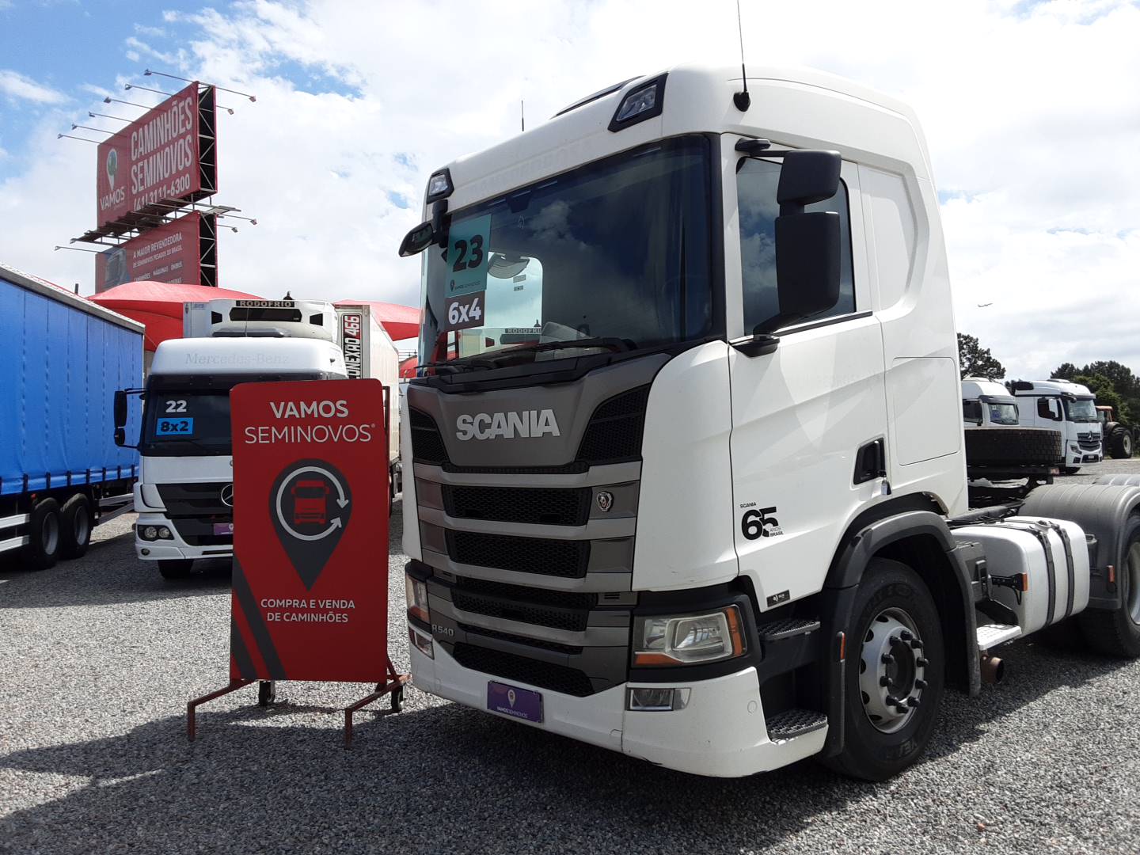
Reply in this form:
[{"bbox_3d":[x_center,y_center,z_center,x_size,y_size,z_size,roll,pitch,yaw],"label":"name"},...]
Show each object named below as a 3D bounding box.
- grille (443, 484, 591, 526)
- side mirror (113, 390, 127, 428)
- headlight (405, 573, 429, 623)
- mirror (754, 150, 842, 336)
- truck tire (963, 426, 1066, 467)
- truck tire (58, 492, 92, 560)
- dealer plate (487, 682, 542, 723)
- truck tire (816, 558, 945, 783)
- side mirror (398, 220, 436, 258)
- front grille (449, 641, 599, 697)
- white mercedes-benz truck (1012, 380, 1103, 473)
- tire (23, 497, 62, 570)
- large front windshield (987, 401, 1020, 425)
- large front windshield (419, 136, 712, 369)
[{"bbox_3d":[-0.296,0.355,4.368,0.080,0.170,1.120,0,-2,-42],"label":"grille"},{"bbox_3d":[-5.311,-0.221,10.900,0.180,0.450,0.120,-1,-1,-5],"label":"side mirror"},{"bbox_3d":[-0.829,0.936,5.154,0.200,0.225,0.430,0,-2,-34],"label":"headlight"},{"bbox_3d":[0.896,-0.738,3.644,0.210,0.710,0.310,0,-2,-42],"label":"mirror"},{"bbox_3d":[3.671,0.174,7.962,1.040,0.290,1.040,0,-2,-42],"label":"truck tire"},{"bbox_3d":[-7.803,1.542,14.425,0.300,1.020,1.020,-1,-1,-10],"label":"truck tire"},{"bbox_3d":[-0.263,1.293,4.354,0.015,0.136,0.405,0,-2,-42],"label":"dealer plate"},{"bbox_3d":[1.468,1.150,4.533,1.040,1.040,0.300,0,-2,-42],"label":"truck tire"},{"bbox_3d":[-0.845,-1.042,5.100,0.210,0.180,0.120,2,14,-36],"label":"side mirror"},{"bbox_3d":[-0.263,1.133,4.361,0.080,0.140,1.050,0,-2,-42],"label":"front grille"},{"bbox_3d":[17.576,0.062,37.326,2.550,3.650,6.400,-1,-2,-35],"label":"white mercedes-benz truck"},{"bbox_3d":[-7.403,1.486,12.875,0.290,1.030,1.030,-1,-2,-10],"label":"tire"},{"bbox_3d":[15.020,-0.494,32.000,2.050,0.770,0.250,0,-2,-35],"label":"large front windshield"},{"bbox_3d":[-0.216,-0.743,4.501,0.270,0.960,2.200,0,-2,-42],"label":"large front windshield"}]

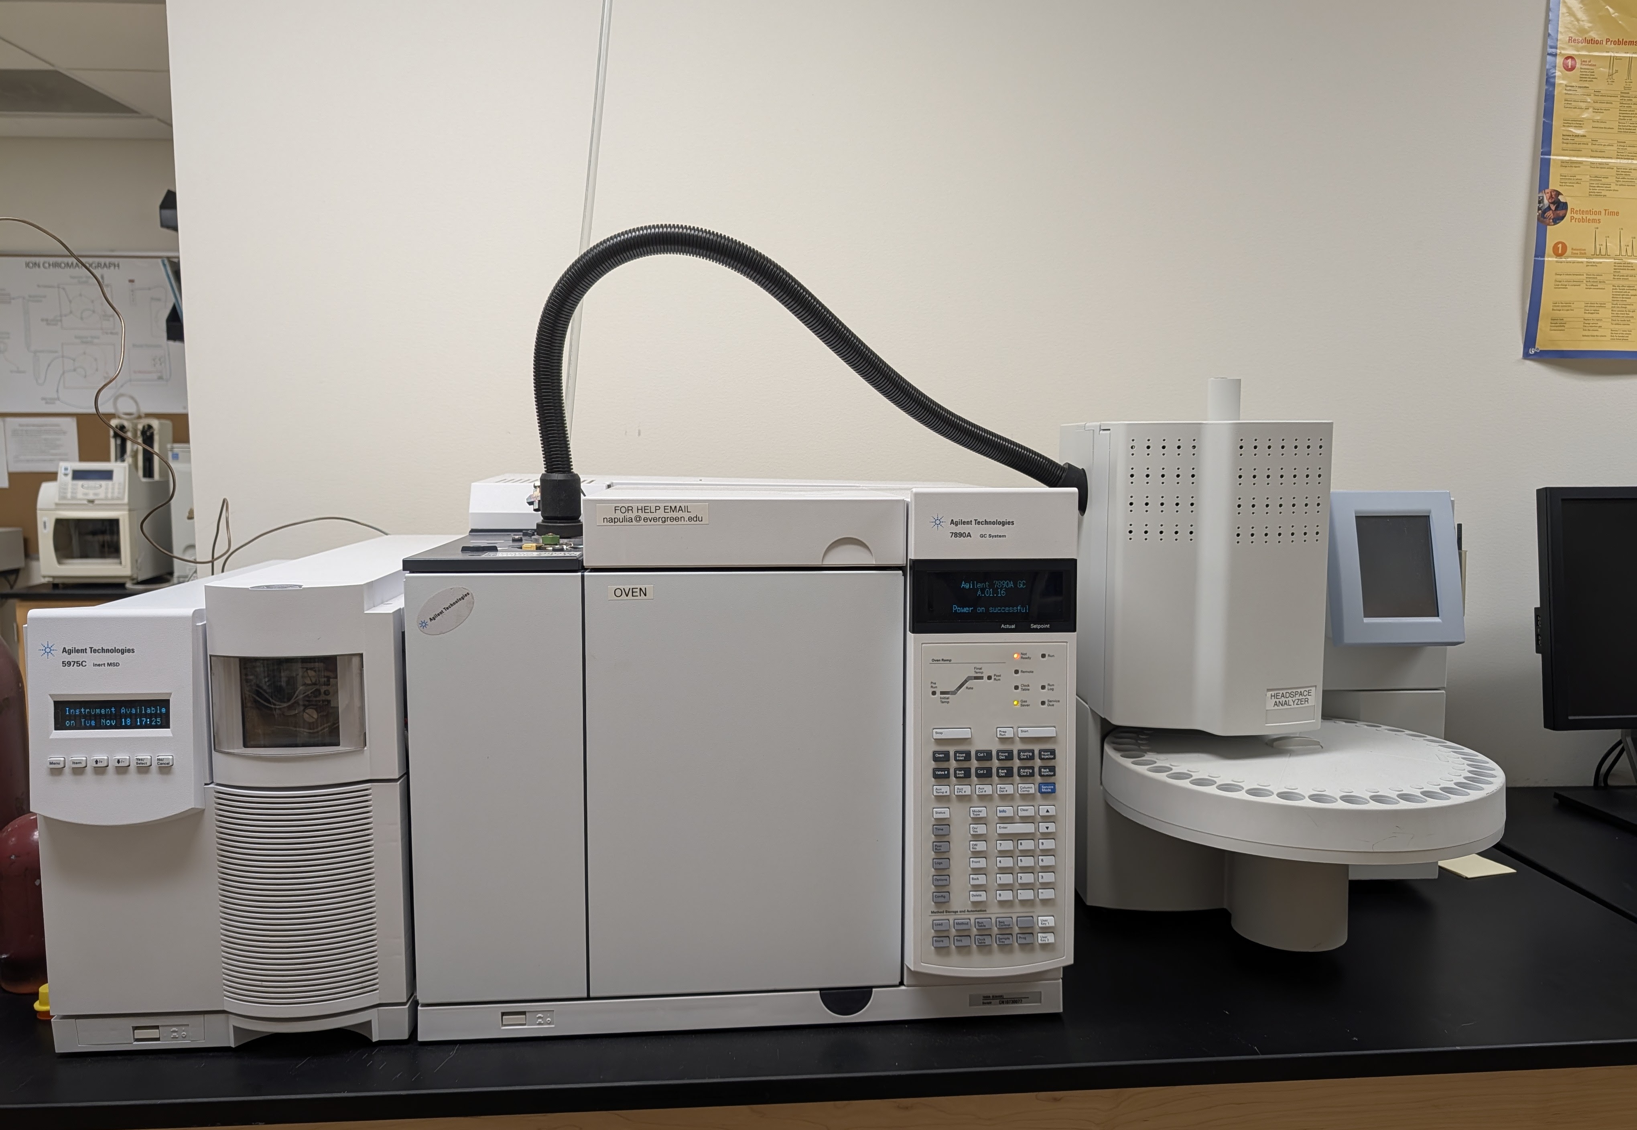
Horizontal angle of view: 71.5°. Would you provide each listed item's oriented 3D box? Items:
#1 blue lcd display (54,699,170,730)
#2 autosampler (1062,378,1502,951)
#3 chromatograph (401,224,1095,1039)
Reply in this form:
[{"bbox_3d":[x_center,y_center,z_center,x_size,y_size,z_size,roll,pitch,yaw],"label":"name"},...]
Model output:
[{"bbox_3d":[-0.577,0.122,0.937,0.091,0.025,0.012,0,5,-6],"label":"blue lcd display"},{"bbox_3d":[0.513,0.101,1.242,0.455,0.596,0.530,0,5,-4],"label":"autosampler"},{"bbox_3d":[-0.074,0.097,1.233,0.600,0.600,0.530,0,5,-6],"label":"chromatograph"}]

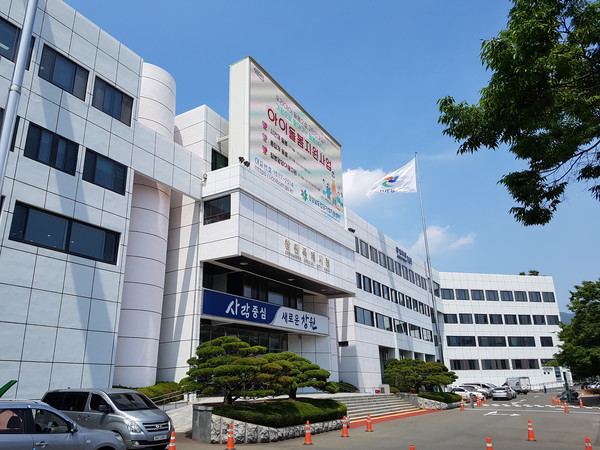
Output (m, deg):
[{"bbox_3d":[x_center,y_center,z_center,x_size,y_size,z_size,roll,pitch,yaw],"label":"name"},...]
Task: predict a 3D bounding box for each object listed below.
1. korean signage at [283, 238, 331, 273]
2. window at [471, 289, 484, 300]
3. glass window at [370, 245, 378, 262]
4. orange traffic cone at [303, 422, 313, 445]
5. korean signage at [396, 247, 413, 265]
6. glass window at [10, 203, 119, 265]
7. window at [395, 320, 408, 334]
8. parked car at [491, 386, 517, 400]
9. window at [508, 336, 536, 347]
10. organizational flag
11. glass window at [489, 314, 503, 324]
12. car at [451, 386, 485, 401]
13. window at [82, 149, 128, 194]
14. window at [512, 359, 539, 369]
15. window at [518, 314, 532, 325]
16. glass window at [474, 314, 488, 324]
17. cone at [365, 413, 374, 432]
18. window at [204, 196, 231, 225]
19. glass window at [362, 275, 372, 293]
[{"bbox_3d":[0.728,2.326,32.954,0.120,1.125,6.557,-13,-23,28],"label":"korean signage"},{"bbox_3d":[32.093,12.728,81.317,2.559,1.751,0.200,4,-21,-15],"label":"window"},{"bbox_3d":[7.448,3.063,45.292,0.150,1.399,1.907,-12,-22,28],"label":"glass window"},{"bbox_3d":[0.272,6.806,14.790,0.350,0.700,0.350,-3,-20,3],"label":"orange traffic cone"},{"bbox_3d":[14.886,4.597,63.476,0.150,1.370,6.606,-13,-23,28],"label":"korean signage"},{"bbox_3d":[-10.577,0.526,20.769,0.200,1.694,5.187,-13,-23,29],"label":"glass window"},{"bbox_3d":[10.825,10.996,48.277,0.150,1.355,4.317,-12,-22,28],"label":"window"},{"bbox_3d":[24.804,20.418,54.639,1.860,1.460,4.850,-15,-23,32],"label":"parked car"},{"bbox_3d":[38.102,20.110,77.394,5.346,1.654,0.150,3,-20,-14],"label":"window"},{"bbox_3d":[8.628,-4.479,42.500,4.600,3.450,0.700,-7,-20,12],"label":"organizational flag"},{"bbox_3d":[35.119,16.919,80.630,2.482,1.688,0.200,4,-21,-15],"label":"glass window"},{"bbox_3d":[17.222,17.997,48.105,4.500,1.450,1.800,-15,-24,34],"label":"car"},{"bbox_3d":[-9.479,-2.518,21.983,0.150,1.645,2.375,-13,-23,28],"label":"window"},{"bbox_3d":[38.100,23.584,76.113,5.351,1.606,0.150,3,-20,-14],"label":"window"},{"bbox_3d":[40.399,17.059,80.763,2.538,1.692,0.200,4,-21,-15],"label":"window"},{"bbox_3d":[30.996,16.119,76.924,2.539,1.623,0.150,3,-20,-14],"label":"glass window"},{"bbox_3d":[2.846,8.077,18.405,0.340,0.710,0.340,-2,-20,0],"label":"cone"},{"bbox_3d":[-4.854,-0.846,26.739,2.047,1.500,0.150,-13,-23,28],"label":"window"},{"bbox_3d":[7.598,6.740,50.746,0.200,1.640,2.185,-13,-23,29],"label":"glass window"}]

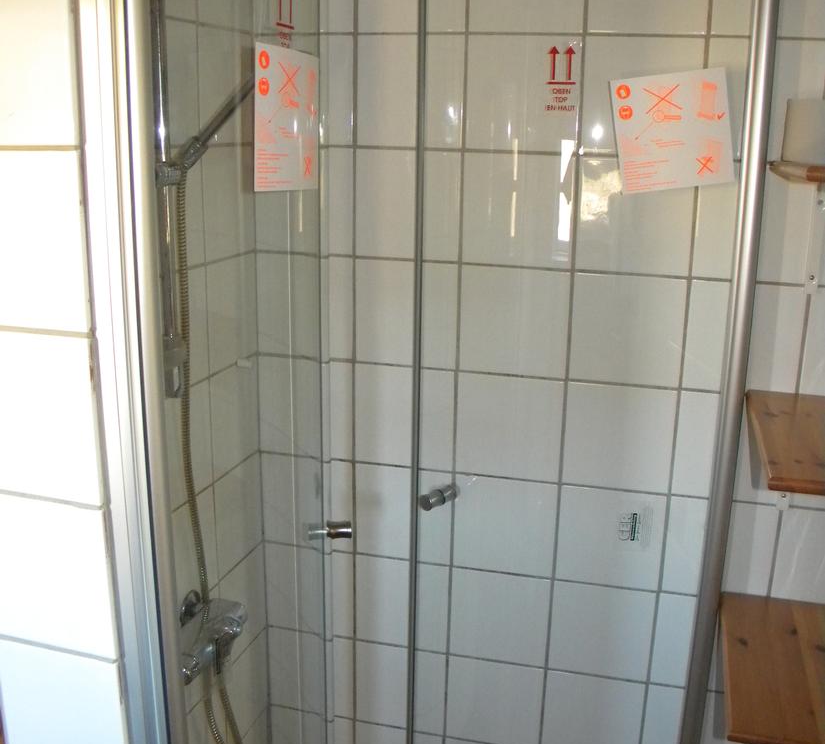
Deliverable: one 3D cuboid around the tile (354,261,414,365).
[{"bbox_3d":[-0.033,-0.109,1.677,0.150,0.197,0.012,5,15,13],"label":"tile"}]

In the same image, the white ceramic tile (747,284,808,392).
[{"bbox_3d":[0.570,-0.059,1.532,0.196,0.196,0.010,5,16,13],"label":"white ceramic tile"}]

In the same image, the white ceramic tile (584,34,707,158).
[{"bbox_3d":[0.382,-0.458,1.472,0.196,0.196,0.010,5,16,13],"label":"white ceramic tile"}]

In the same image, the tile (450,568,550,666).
[{"bbox_3d":[0.174,0.490,1.781,0.197,0.197,0.012,5,15,13],"label":"tile"}]

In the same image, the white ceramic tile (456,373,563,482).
[{"bbox_3d":[0.181,0.103,1.672,0.196,0.196,0.010,5,16,13],"label":"white ceramic tile"}]

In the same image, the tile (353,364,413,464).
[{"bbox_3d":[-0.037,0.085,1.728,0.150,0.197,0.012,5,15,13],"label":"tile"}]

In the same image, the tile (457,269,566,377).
[{"bbox_3d":[0.184,-0.091,1.619,0.196,0.196,0.010,5,16,13],"label":"tile"}]

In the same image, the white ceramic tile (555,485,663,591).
[{"bbox_3d":[0.371,0.313,1.680,0.196,0.196,0.010,5,16,13],"label":"white ceramic tile"}]

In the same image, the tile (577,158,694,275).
[{"bbox_3d":[0.380,-0.268,1.523,0.196,0.196,0.010,5,16,13],"label":"tile"}]

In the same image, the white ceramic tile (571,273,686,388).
[{"bbox_3d":[0.379,-0.074,1.570,0.196,0.196,0.010,5,15,13],"label":"white ceramic tile"}]

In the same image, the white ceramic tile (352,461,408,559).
[{"bbox_3d":[-0.017,0.281,1.769,0.196,0.196,0.010,5,16,13],"label":"white ceramic tile"}]

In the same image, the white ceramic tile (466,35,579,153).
[{"bbox_3d":[0.190,-0.475,1.515,0.196,0.196,0.010,5,16,13],"label":"white ceramic tile"}]

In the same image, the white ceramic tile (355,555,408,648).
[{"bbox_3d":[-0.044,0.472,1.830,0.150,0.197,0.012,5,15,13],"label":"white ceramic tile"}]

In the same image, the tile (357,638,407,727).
[{"bbox_3d":[-0.024,0.665,1.874,0.196,0.196,0.010,5,16,13],"label":"tile"}]

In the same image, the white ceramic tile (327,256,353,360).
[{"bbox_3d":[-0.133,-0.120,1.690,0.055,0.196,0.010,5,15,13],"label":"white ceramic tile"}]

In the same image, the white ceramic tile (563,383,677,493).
[{"bbox_3d":[0.376,0.119,1.622,0.196,0.196,0.010,5,15,13],"label":"white ceramic tile"}]

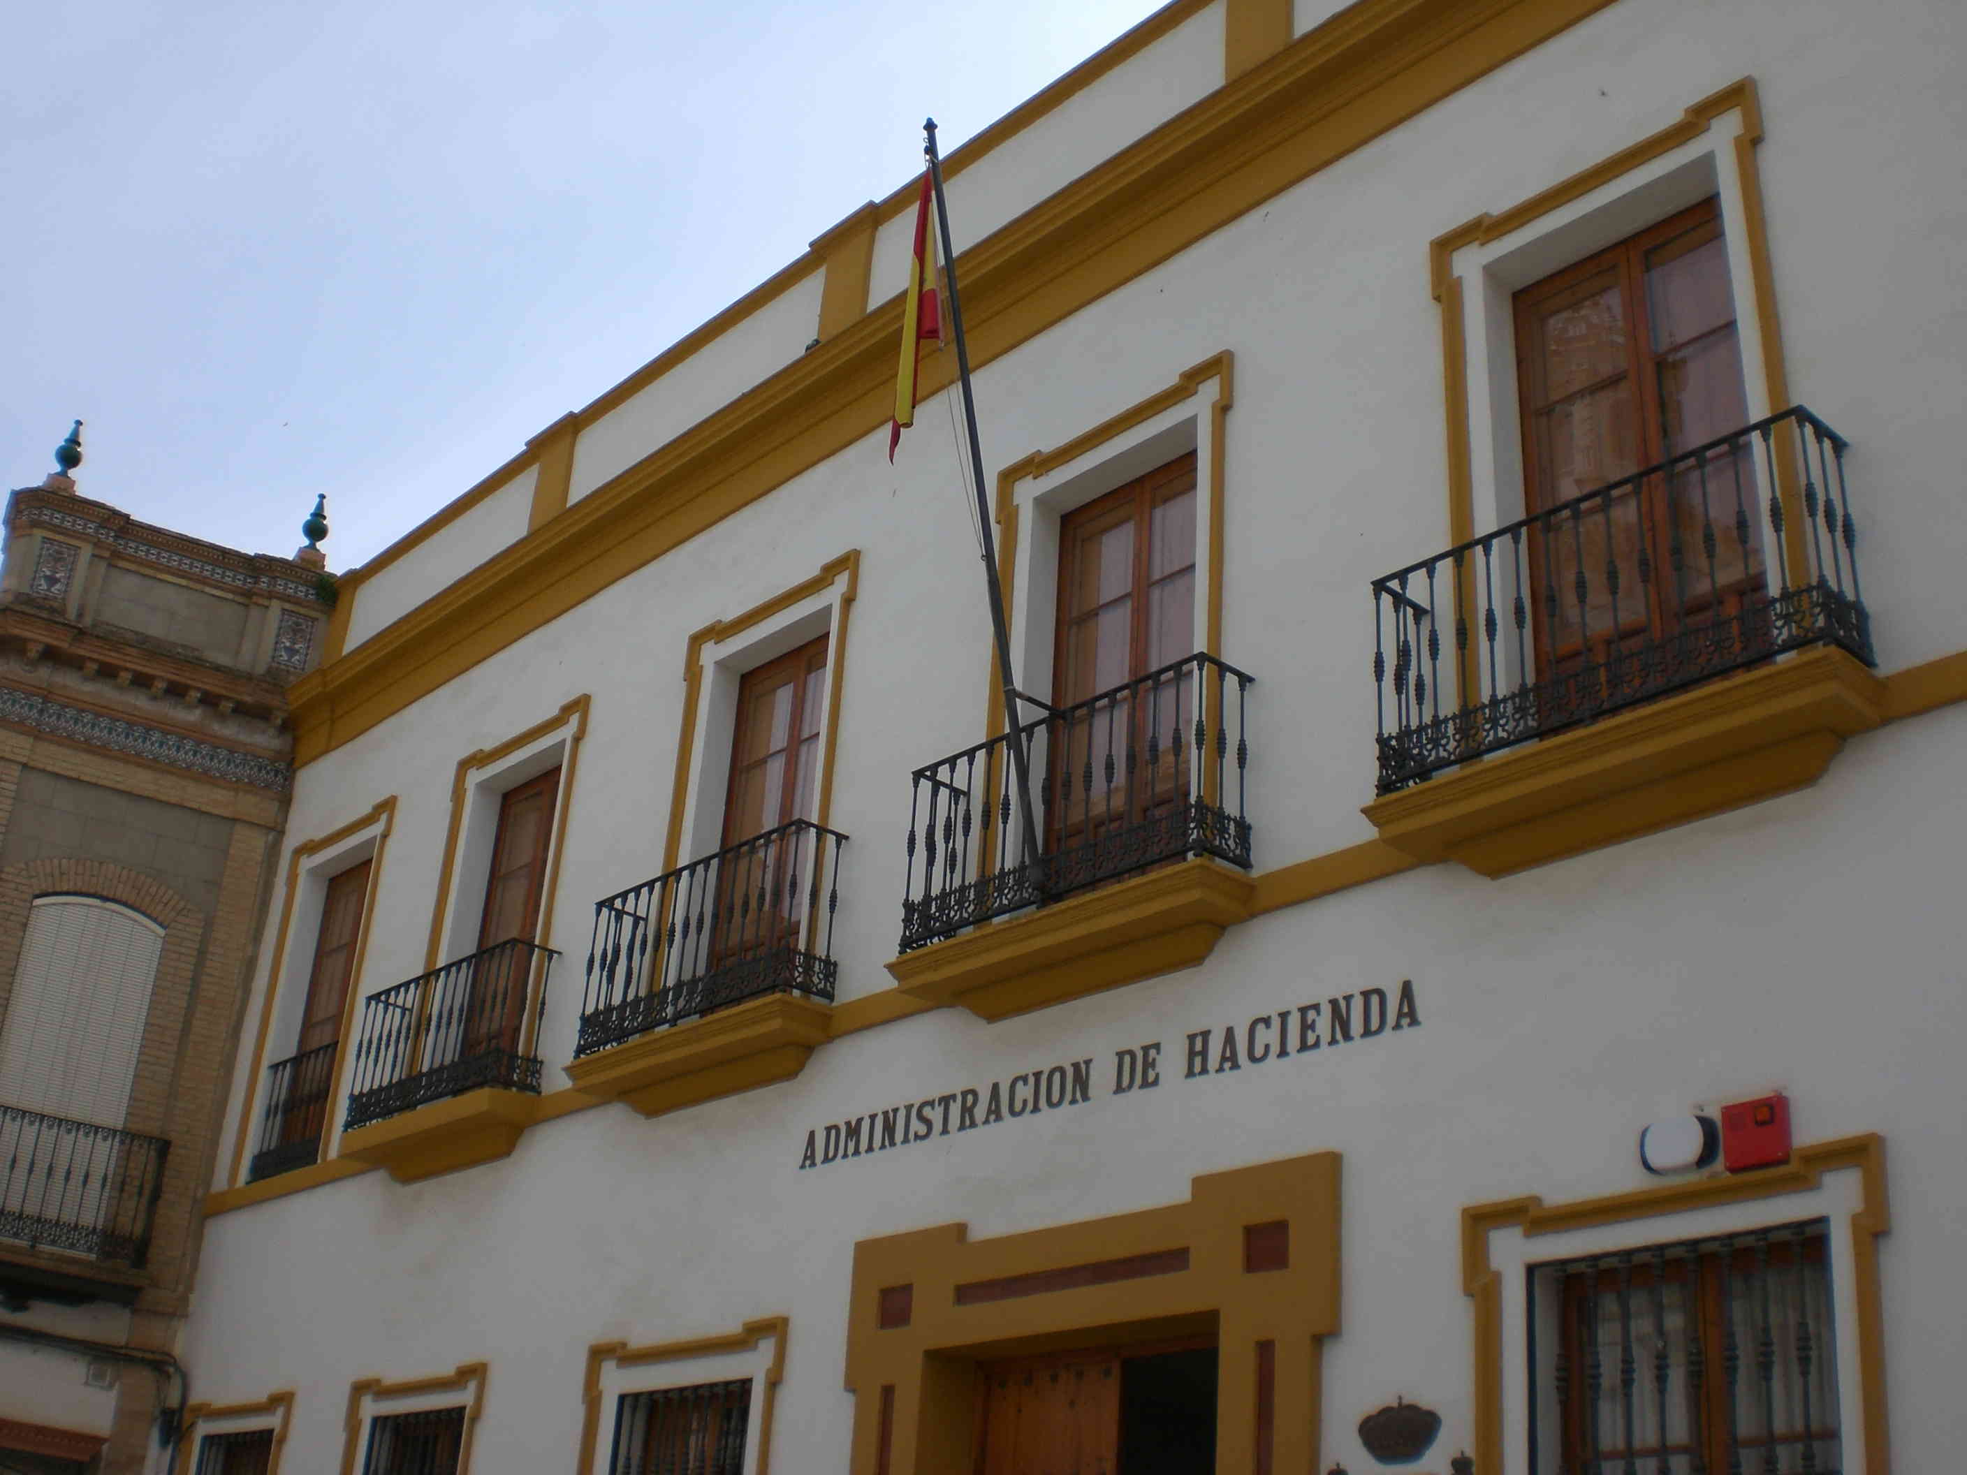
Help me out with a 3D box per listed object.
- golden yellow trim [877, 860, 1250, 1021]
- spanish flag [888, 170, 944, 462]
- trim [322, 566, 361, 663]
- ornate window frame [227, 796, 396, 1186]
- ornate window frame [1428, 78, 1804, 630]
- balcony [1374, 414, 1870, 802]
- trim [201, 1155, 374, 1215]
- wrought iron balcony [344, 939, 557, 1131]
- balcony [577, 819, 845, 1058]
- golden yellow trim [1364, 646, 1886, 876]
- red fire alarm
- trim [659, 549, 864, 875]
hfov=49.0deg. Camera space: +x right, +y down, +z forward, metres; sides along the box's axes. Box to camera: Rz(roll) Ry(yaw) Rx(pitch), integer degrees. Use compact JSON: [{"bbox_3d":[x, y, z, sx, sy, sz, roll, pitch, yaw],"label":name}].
[{"bbox_3d":[0.349,0.987,9.785,0.356,0.287,2.068,25,-33,-37],"label":"golden yellow trim"},{"bbox_3d":[-0.342,-2.123,11.051,0.241,1.690,0.227,23,-31,-37],"label":"spanish flag"},{"bbox_3d":[-5.846,-1.039,19.636,0.163,1.136,0.518,23,-31,-37],"label":"trim"},{"bbox_3d":[-4.985,1.909,16.075,0.125,2.744,1.639,25,-33,-37],"label":"ornate window frame"},{"bbox_3d":[2.497,-1.216,8.640,0.073,2.744,1.578,25,-33,-37],"label":"ornate window frame"},{"bbox_3d":[2.499,-0.435,8.692,0.398,1.044,2.045,23,-31,-37],"label":"balcony"},{"bbox_3d":[-5.348,3.409,16.589,0.064,0.185,2.890,23,-31,-37],"label":"trim"},{"bbox_3d":[-3.428,1.973,13.858,0.350,0.937,1.894,25,-33,-37],"label":"wrought iron balcony"},{"bbox_3d":[-1.646,1.271,12.875,0.398,1.037,2.094,23,-31,-37],"label":"balcony"},{"bbox_3d":[2.284,0.179,7.859,0.370,0.284,1.963,25,-33,-37],"label":"golden yellow trim"},{"bbox_3d":[2.558,1.320,7.132,0.076,0.219,0.189,25,-33,-37],"label":"red fire alarm"},{"bbox_3d":[-1.335,0.385,12.464,0.125,2.730,1.674,25,-33,-37],"label":"trim"}]

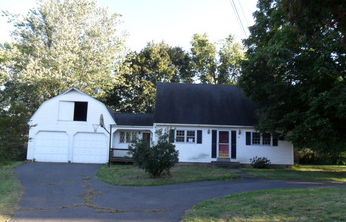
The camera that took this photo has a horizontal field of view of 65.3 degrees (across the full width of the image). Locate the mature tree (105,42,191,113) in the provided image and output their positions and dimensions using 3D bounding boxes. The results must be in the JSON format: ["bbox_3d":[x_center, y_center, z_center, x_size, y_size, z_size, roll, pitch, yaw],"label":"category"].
[{"bbox_3d":[-3.446,-1.911,35.383,11.000,14.600,10.500,2,-6,0],"label":"mature tree"}]

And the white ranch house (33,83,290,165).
[{"bbox_3d":[-0.805,0.869,22.832,18.750,6.650,8.000,2,-6,0],"label":"white ranch house"}]

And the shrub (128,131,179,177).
[{"bbox_3d":[-1.010,2.079,13.353,2.350,2.200,2.200,2,-6,0],"label":"shrub"}]

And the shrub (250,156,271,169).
[{"bbox_3d":[5.805,3.389,18.012,1.300,0.880,1.200,2,-6,0],"label":"shrub"}]

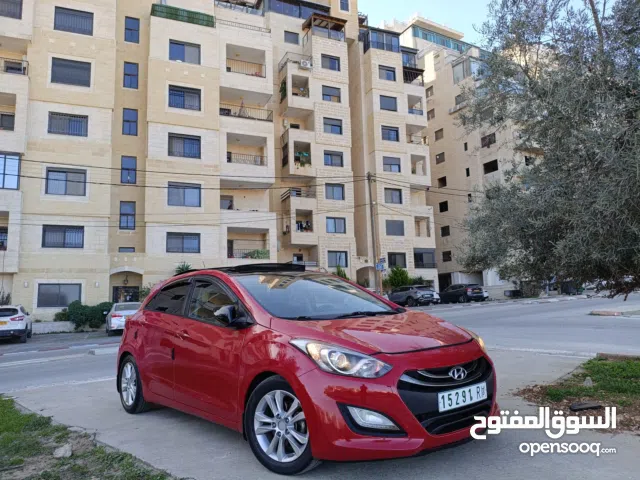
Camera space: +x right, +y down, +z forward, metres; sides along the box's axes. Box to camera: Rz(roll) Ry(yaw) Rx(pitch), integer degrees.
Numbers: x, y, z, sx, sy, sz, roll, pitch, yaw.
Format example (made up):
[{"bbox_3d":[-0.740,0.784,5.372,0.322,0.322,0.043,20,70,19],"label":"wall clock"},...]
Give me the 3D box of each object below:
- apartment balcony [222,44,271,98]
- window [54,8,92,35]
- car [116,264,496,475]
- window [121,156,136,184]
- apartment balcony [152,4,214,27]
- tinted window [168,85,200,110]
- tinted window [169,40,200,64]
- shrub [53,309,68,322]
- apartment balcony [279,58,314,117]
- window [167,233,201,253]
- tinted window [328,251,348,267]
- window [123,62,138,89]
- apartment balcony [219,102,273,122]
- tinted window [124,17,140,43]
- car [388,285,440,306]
[{"bbox_3d":[-5.340,-11.472,33.444,3.467,3.140,1.941,2,-9,-23],"label":"apartment balcony"},{"bbox_3d":[-14.105,-12.500,27.507,1.957,1.477,0.150,1,-9,-20],"label":"window"},{"bbox_3d":[-0.480,1.003,4.738,1.790,1.470,4.300,4,-10,-42],"label":"car"},{"bbox_3d":[-12.120,-4.434,30.470,0.871,1.751,0.150,1,-9,-20],"label":"window"},{"bbox_3d":[-9.177,-14.521,32.137,4.146,0.854,1.423,2,-9,-21],"label":"apartment balcony"},{"bbox_3d":[-8.636,-9.054,30.822,1.971,1.463,0.150,2,-9,-23],"label":"tinted window"},{"bbox_3d":[-8.760,-12.156,31.262,1.983,1.423,0.150,2,-9,-23],"label":"tinted window"},{"bbox_3d":[-13.080,3.813,24.277,0.813,0.711,0.762,2,-9,-21],"label":"shrub"},{"bbox_3d":[-2.139,-13.892,44.887,2.575,4.229,2.130,2,-9,-23],"label":"apartment balcony"},{"bbox_3d":[-8.381,0.160,29.555,1.980,1.232,0.150,1,-9,-20],"label":"window"},{"bbox_3d":[1.618,1.750,43.375,1.912,1.436,0.150,2,-9,-23],"label":"tinted window"},{"bbox_3d":[-12.113,-10.541,30.884,0.882,1.753,0.129,2,-9,-23],"label":"window"},{"bbox_3d":[-5.182,-8.300,32.886,3.600,1.000,1.900,1,-9,-20],"label":"apartment balcony"},{"bbox_3d":[-12.211,-13.635,31.312,0.882,1.723,0.129,2,-9,-23],"label":"tinted window"},{"bbox_3d":[7.630,4.720,40.400,1.830,1.600,4.400,2,-9,-21],"label":"car"}]

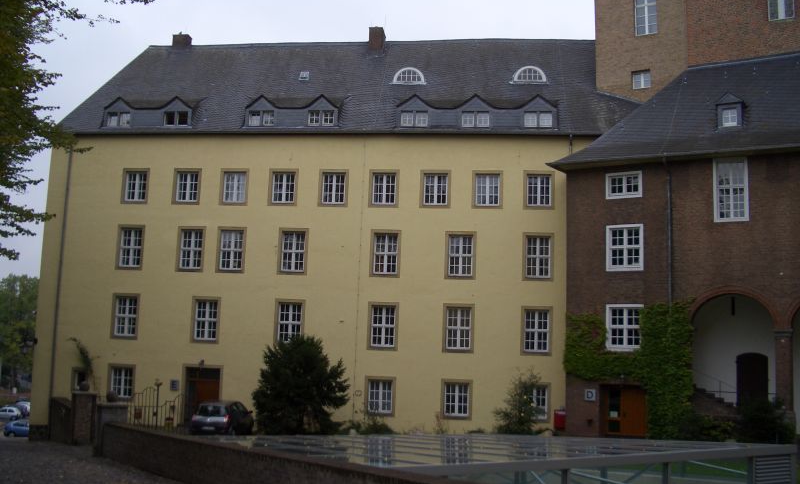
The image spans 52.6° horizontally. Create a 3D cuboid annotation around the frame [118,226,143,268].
[{"bbox_3d":[-13.108,0.322,39.432,1.133,1.920,0.180,1,-7,8],"label":"frame"}]

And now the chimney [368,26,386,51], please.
[{"bbox_3d":[-1.284,-11.584,47.148,0.875,1.465,1.100,1,-7,8],"label":"chimney"}]

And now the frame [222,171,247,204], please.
[{"bbox_3d":[-8.507,-2.803,41.718,1.183,1.610,0.150,1,-7,8],"label":"frame"}]

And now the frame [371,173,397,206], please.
[{"bbox_3d":[-0.732,-2.534,38.682,1.120,1.540,0.150,1,-7,8],"label":"frame"}]

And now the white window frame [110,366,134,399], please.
[{"bbox_3d":[-13.470,6.854,39.237,1.120,1.470,0.150,1,-7,8],"label":"white window frame"}]

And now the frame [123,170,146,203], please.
[{"bbox_3d":[-13.174,-2.775,40.442,1.120,1.540,0.150,1,-7,8],"label":"frame"}]

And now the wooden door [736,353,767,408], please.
[{"bbox_3d":[14.898,5.824,34.173,1.250,2.226,0.180,-3,-8,34],"label":"wooden door"}]

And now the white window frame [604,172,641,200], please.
[{"bbox_3d":[10.189,-2.575,36.764,1.647,1.180,0.130,-2,-8,33],"label":"white window frame"}]

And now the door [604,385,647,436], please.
[{"bbox_3d":[9.678,7.261,34.600,1.803,2.039,0.180,-3,-8,34],"label":"door"}]

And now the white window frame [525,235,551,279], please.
[{"bbox_3d":[6.390,0.733,37.269,1.120,1.970,0.150,1,-7,8],"label":"white window frame"}]

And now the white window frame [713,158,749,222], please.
[{"bbox_3d":[14.054,-2.213,34.327,1.377,2.749,0.150,-2,-8,32],"label":"white window frame"}]

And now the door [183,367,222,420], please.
[{"bbox_3d":[-9.279,7.260,38.198,1.589,2.575,0.200,1,-7,8],"label":"door"}]

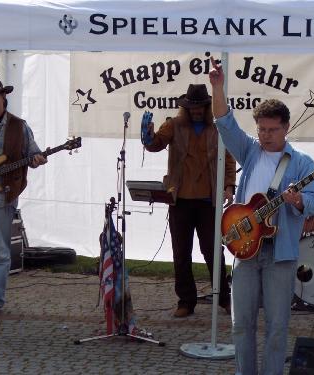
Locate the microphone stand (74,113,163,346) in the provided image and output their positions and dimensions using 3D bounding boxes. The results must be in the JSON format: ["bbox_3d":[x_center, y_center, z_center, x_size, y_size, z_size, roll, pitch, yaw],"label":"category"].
[{"bbox_3d":[-0.273,0.302,12.000,0.620,1.600,0.580,1,5,0],"label":"microphone stand"}]

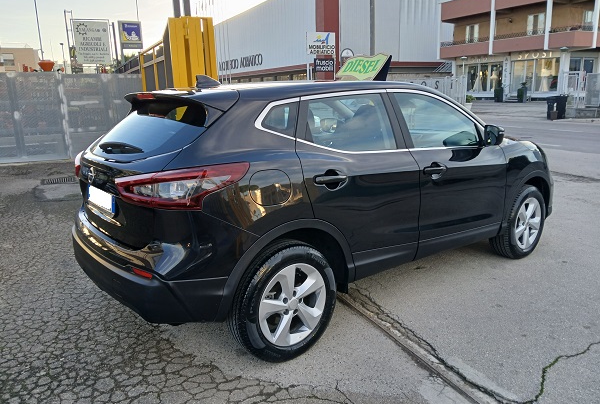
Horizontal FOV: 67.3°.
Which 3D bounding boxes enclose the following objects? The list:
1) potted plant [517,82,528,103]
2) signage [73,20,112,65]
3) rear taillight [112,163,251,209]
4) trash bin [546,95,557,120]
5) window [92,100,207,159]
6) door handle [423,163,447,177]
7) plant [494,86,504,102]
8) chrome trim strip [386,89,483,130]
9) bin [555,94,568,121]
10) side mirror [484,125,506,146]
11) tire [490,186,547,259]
[{"bbox_3d":[16.291,-8.003,33.000,0.540,1.550,0.540,-7,14,-24],"label":"potted plant"},{"bbox_3d":[-8.769,-6.732,19.000,1.550,1.850,0.100,-1,12,0],"label":"signage"},{"bbox_3d":[-0.602,-0.102,2.282,0.510,0.200,0.500,-10,16,-36],"label":"rear taillight"},{"bbox_3d":[10.701,-3.992,19.100,0.600,1.000,0.520,-13,18,-39],"label":"trash bin"},{"bbox_3d":[-0.951,-0.425,2.705,1.180,0.460,0.120,15,-22,51],"label":"window"},{"bbox_3d":[0.940,-0.211,3.110,0.225,0.075,0.055,-10,16,-36],"label":"door handle"},{"bbox_3d":[15.433,-8.386,34.900,0.500,1.200,0.500,-7,14,-24],"label":"plant"},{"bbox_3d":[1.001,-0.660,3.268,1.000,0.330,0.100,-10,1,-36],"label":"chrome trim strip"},{"bbox_3d":[11.211,-4.064,19.300,0.620,1.030,0.530,-13,18,-39],"label":"bin"},{"bbox_3d":[1.442,-0.484,3.335,0.115,0.155,0.190,-5,13,-20],"label":"side mirror"},{"bbox_3d":[2.014,0.189,4.158,0.670,0.670,0.220,-10,16,-36],"label":"tire"}]

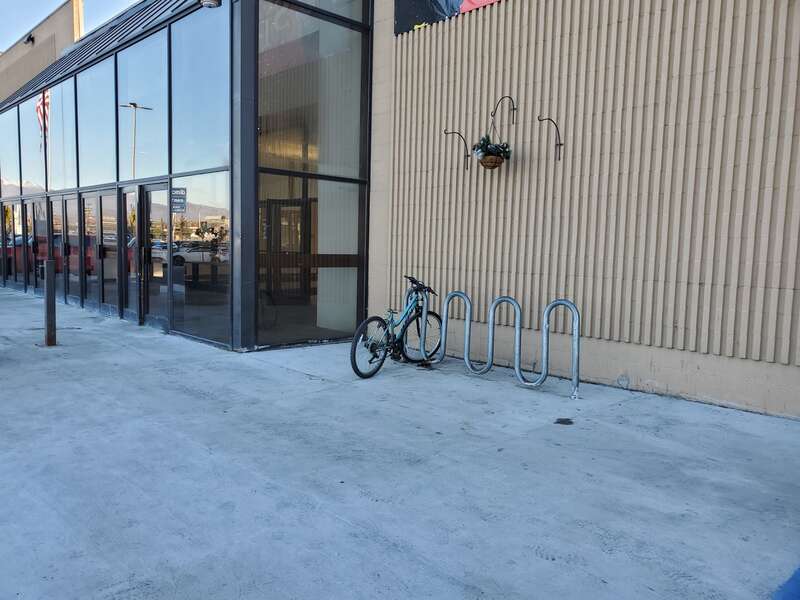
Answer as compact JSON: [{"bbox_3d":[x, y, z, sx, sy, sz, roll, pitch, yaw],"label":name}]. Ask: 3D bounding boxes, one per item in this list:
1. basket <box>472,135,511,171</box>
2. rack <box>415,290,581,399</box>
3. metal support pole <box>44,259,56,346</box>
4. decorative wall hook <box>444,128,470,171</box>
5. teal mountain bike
[{"bbox_3d":[0.984,-1.553,6.326,0.390,0.360,0.390,2,5,0],"label":"basket"},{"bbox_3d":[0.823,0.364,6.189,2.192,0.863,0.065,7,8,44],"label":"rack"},{"bbox_3d":[-4.229,0.034,7.271,0.098,1.040,0.098,7,8,44],"label":"metal support pole"},{"bbox_3d":[0.652,-1.719,6.906,0.050,0.415,0.430,7,8,44],"label":"decorative wall hook"},{"bbox_3d":[0.037,0.282,6.317,0.620,0.970,1.600,15,12,31],"label":"teal mountain bike"}]

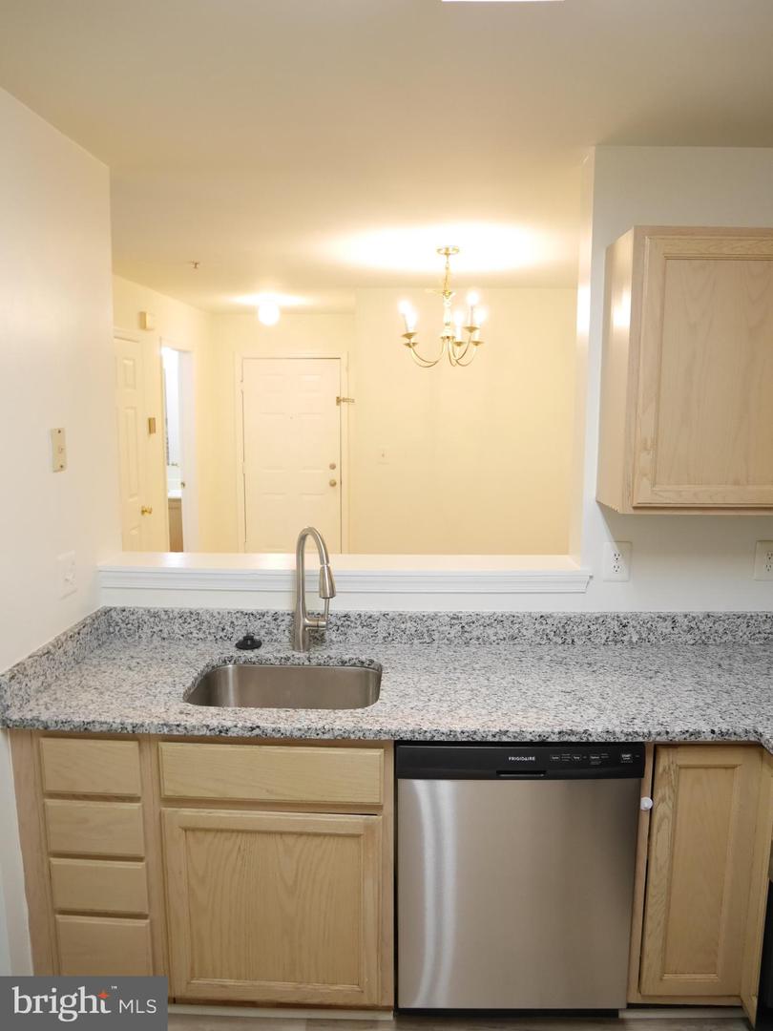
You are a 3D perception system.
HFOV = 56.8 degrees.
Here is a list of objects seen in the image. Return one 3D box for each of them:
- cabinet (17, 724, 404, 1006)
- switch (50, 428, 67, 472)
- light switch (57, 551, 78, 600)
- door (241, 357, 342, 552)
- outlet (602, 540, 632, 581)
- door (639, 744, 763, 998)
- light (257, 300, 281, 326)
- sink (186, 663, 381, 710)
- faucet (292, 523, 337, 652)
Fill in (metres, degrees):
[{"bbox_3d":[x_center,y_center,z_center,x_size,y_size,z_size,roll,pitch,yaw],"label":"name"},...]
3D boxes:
[{"bbox_3d":[-0.455,0.877,2.133,0.975,0.775,0.600,0,9,2],"label":"cabinet"},{"bbox_3d":[-0.943,-0.189,2.054,0.010,0.119,0.075,0,9,2],"label":"switch"},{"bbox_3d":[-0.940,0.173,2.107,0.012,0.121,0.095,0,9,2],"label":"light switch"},{"bbox_3d":[-0.823,-0.340,6.331,0.855,2.047,0.045,0,9,2],"label":"door"},{"bbox_3d":[0.739,0.148,2.287,0.080,0.125,0.009,0,9,2],"label":"outlet"},{"bbox_3d":[0.779,0.891,1.778,0.253,0.680,0.020,0,9,2],"label":"door"},{"bbox_3d":[-0.880,-1.514,5.337,0.180,0.180,0.180,0,9,2],"label":"light"},{"bbox_3d":[-0.285,0.587,2.040,0.550,0.200,0.400,0,9,2],"label":"sink"},{"bbox_3d":[-0.199,0.236,2.161,0.115,0.415,0.255,-5,10,-27],"label":"faucet"}]

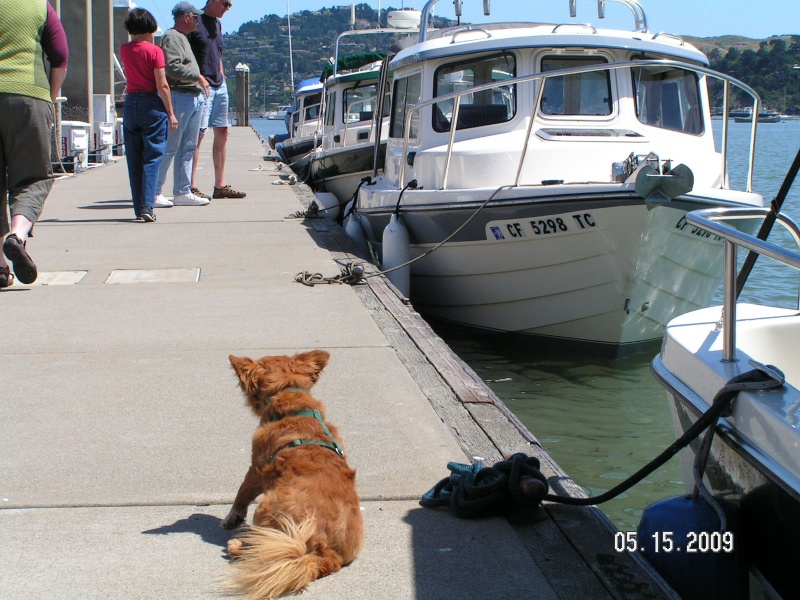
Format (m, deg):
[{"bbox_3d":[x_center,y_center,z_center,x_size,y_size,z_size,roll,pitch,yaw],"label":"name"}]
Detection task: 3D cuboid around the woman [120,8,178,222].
[{"bbox_3d":[-1.930,-1.420,13.506,0.450,1.630,0.360,3,7,27],"label":"woman"}]

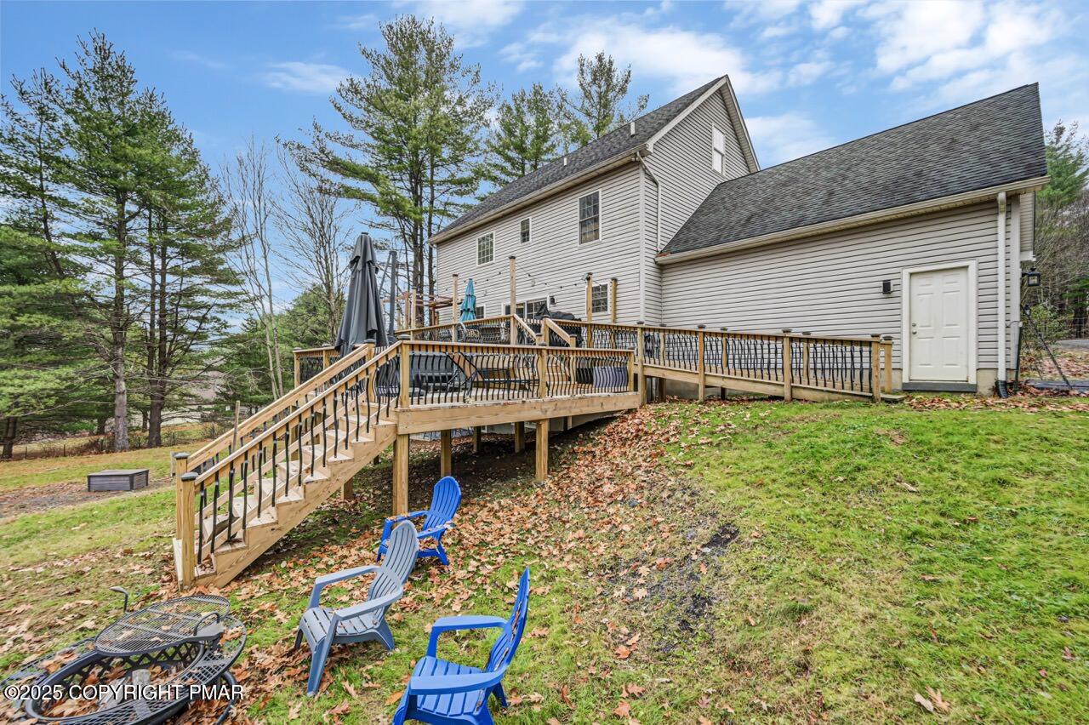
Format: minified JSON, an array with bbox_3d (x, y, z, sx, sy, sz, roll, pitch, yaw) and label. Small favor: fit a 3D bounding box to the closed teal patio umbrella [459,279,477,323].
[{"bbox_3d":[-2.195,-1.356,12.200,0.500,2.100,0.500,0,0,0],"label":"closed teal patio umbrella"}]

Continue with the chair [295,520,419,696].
[{"bbox_3d":[-1.500,1.857,3.440,0.840,0.940,0.760,1,-1,-39],"label":"chair"}]

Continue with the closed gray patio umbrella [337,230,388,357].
[{"bbox_3d":[-3.347,-1.270,7.800,0.920,2.240,0.880,0,0,0],"label":"closed gray patio umbrella"}]

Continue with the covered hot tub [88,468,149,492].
[{"bbox_3d":[-14.674,4.082,14.615,1.437,0.565,0.629,0,0,0],"label":"covered hot tub"}]

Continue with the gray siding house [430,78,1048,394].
[{"bbox_3d":[4.578,-4.263,15.956,10.150,10.650,18.150,0,0,-43],"label":"gray siding house"}]

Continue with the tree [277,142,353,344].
[{"bbox_3d":[-12.234,-4.012,22.500,4.500,15.223,4.400,0,0,0],"label":"tree"}]

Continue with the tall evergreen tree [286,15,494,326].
[{"bbox_3d":[-10.103,-9.602,28.000,13.300,25.804,12.800,0,0,0],"label":"tall evergreen tree"}]

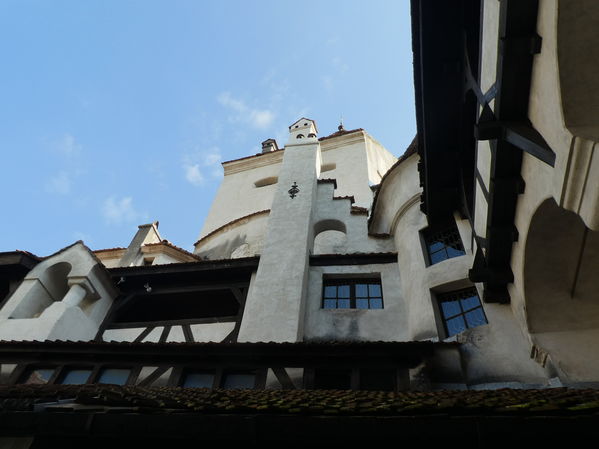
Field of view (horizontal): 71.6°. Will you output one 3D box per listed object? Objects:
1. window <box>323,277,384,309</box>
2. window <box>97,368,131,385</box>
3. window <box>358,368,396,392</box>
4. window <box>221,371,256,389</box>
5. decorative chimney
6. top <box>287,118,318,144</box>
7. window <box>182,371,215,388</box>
[{"bbox_3d":[1.101,1.444,8.734,1.266,0.988,0.150,-2,-53,8],"label":"window"},{"bbox_3d":[-3.075,2.557,6.921,0.533,0.372,0.120,-2,-53,8],"label":"window"},{"bbox_3d":[1.200,2.397,6.372,0.568,0.424,0.120,-2,-53,8],"label":"window"},{"bbox_3d":[-0.971,2.494,6.630,0.574,0.402,0.120,-2,-53,8],"label":"window"},{"bbox_3d":[-1.620,-3.938,22.799,0.740,1.932,0.750,-11,-54,14],"label":"decorative chimney"},{"bbox_3d":[0.120,-2.785,13.707,0.883,2.056,0.650,-8,-54,12],"label":"top"},{"bbox_3d":[-1.645,2.515,6.721,0.547,0.398,0.120,-2,-53,8],"label":"window"}]

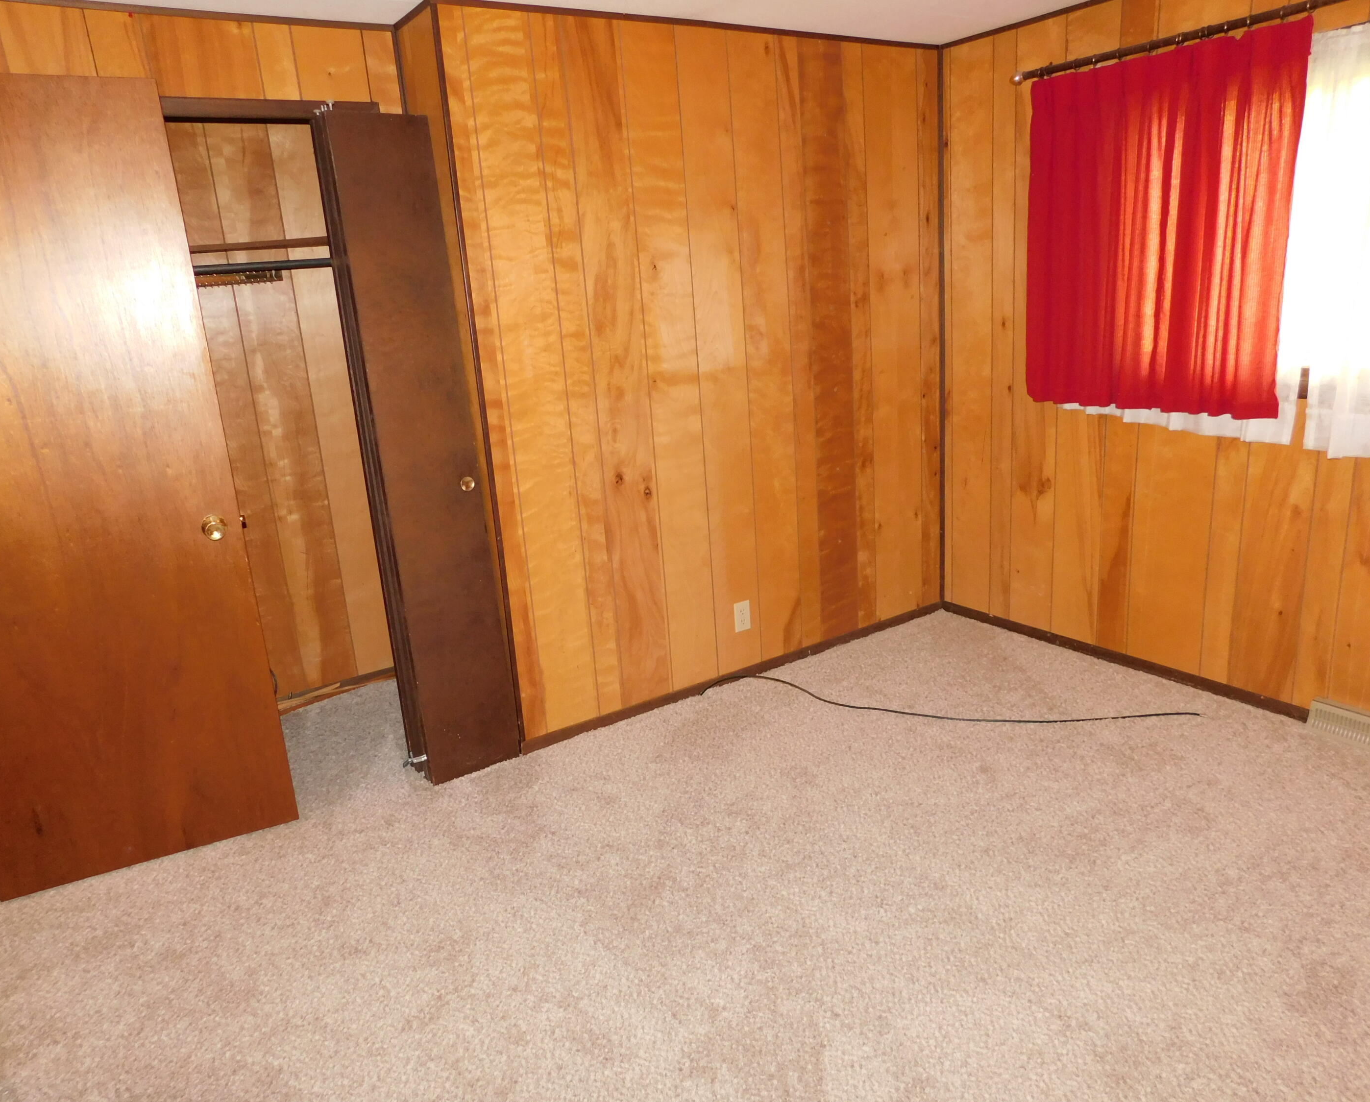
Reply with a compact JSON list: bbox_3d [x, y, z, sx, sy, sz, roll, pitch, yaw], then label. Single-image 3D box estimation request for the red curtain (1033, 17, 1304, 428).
[{"bbox_3d":[1.481,-1.004,3.134,0.090,1.088,0.909,-14,18,-31],"label":"red curtain"}]

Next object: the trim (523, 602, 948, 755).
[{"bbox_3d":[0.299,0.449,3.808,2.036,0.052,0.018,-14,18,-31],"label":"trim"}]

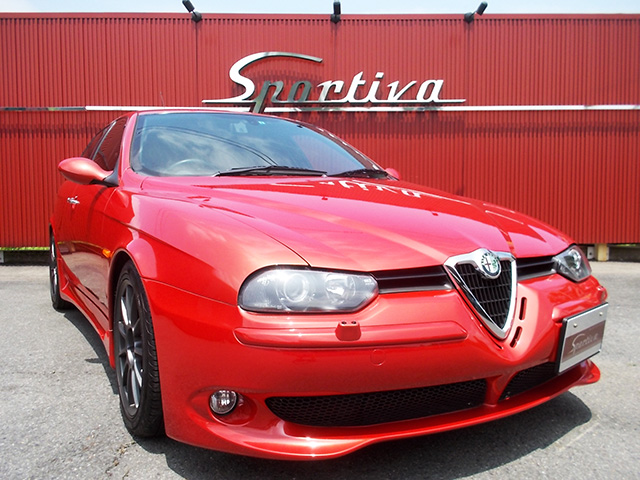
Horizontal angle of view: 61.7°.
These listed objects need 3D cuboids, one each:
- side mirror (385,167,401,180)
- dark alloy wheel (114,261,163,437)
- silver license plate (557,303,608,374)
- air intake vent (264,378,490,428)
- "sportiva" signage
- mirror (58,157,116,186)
[{"bbox_3d":[0.428,-0.376,3.297,0.230,0.140,0.170,-3,5,-31],"label":"side mirror"},{"bbox_3d":[-0.562,0.378,1.930,0.225,0.640,0.640,-3,5,-31],"label":"dark alloy wheel"},{"bbox_3d":[0.840,0.307,1.717,0.335,0.170,0.025,-4,13,-43],"label":"silver license plate"},{"bbox_3d":[0.162,0.430,1.420,0.610,0.110,0.080,-1,4,-16],"label":"air intake vent"},{"bbox_3d":[0.192,-1.974,6.869,3.370,0.810,0.090,0,4,-1],"label":"\"sportiva\" signage"},{"bbox_3d":[-1.033,-0.301,2.391,0.230,0.140,0.170,-3,5,-31],"label":"mirror"}]

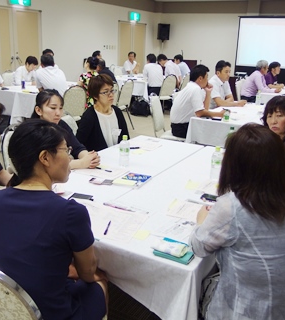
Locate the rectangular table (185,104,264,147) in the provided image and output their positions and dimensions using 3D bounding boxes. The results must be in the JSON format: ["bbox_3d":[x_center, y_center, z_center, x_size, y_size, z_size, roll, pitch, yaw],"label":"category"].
[{"bbox_3d":[1.507,-0.248,5.042,1.200,0.700,1.800,11,19,27],"label":"rectangular table"}]

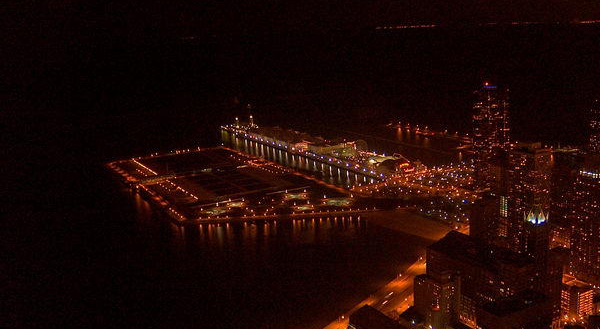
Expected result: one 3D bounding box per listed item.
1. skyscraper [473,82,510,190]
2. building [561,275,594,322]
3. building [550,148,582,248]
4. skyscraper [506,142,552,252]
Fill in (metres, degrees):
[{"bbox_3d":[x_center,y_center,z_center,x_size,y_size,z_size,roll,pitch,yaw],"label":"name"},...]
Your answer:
[{"bbox_3d":[338.390,-42.490,1140.730,62.000,197.000,62.000,1,13,16],"label":"skyscraper"},{"bbox_3d":[282.490,141.040,656.440,26.000,44.000,19.000,-9,14,-28],"label":"building"},{"bbox_3d":[373.340,41.240,904.490,37.000,127.000,34.000,-9,14,-28],"label":"building"},{"bbox_3d":[282.270,52.410,797.990,33.000,158.000,37.000,-9,14,-28],"label":"skyscraper"}]

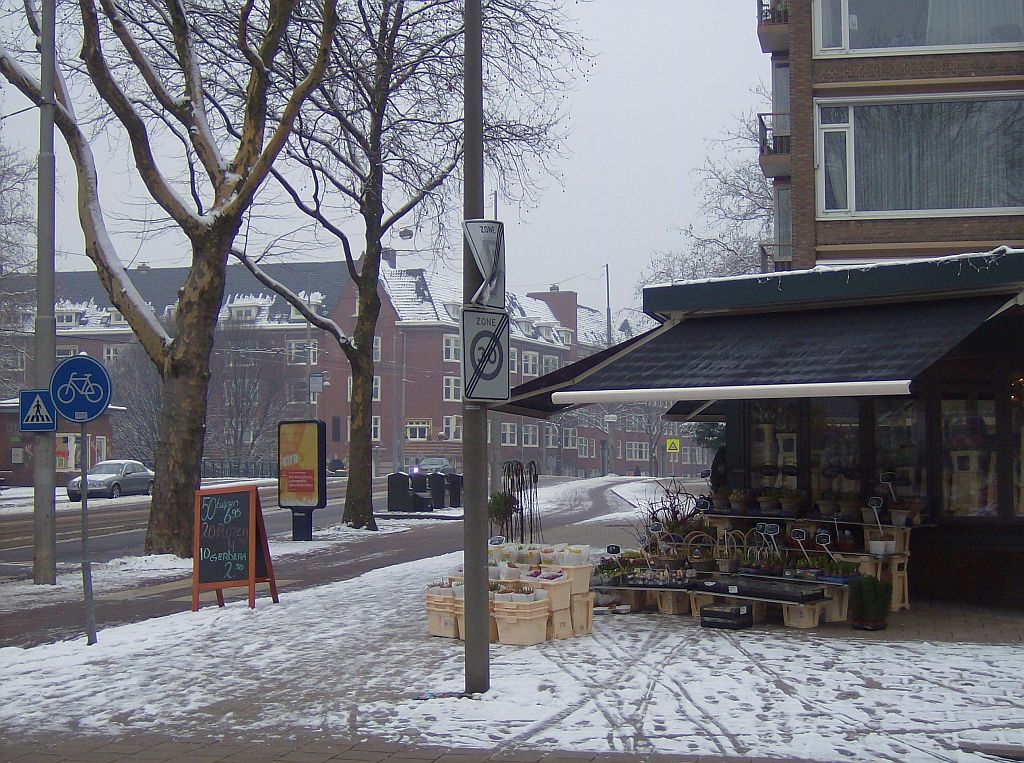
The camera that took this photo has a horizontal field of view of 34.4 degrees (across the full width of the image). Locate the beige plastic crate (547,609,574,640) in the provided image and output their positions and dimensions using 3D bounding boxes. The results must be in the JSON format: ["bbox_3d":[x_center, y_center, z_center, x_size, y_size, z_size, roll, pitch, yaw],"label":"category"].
[{"bbox_3d":[0.309,2.072,14.150,0.310,0.240,0.370,-2,-3,34],"label":"beige plastic crate"}]

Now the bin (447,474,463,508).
[{"bbox_3d":[-1.818,3.471,53.090,0.580,1.170,0.620,-1,-3,3],"label":"bin"}]

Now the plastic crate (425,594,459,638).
[{"bbox_3d":[-0.524,2.034,14.335,0.345,0.350,0.305,-3,-3,40],"label":"plastic crate"}]

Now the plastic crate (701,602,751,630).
[{"bbox_3d":[2.015,2.198,15.436,0.400,0.200,0.270,-2,-3,35],"label":"plastic crate"}]

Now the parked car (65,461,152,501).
[{"bbox_3d":[-15.299,3.750,63.504,1.820,1.460,4.850,-1,-3,12],"label":"parked car"}]

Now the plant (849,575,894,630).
[{"bbox_3d":[3.297,2.028,15.218,0.390,0.500,0.370,-1,-3,11],"label":"plant"}]

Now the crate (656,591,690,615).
[{"bbox_3d":[1.621,2.151,16.283,0.310,0.245,0.300,1,-3,-37],"label":"crate"}]

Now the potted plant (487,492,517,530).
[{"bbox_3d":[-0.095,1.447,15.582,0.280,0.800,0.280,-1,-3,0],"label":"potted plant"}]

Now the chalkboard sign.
[{"bbox_3d":[-2.913,1.777,17.499,0.710,1.250,0.560,-2,-3,22],"label":"chalkboard sign"}]

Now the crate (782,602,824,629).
[{"bbox_3d":[2.717,2.175,15.480,0.280,0.240,0.300,-2,-3,37],"label":"crate"}]

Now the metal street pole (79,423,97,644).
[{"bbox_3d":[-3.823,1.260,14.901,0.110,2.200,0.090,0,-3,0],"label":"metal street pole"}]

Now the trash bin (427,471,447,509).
[{"bbox_3d":[-2.369,3.447,52.493,0.580,1.170,0.620,-1,-3,3],"label":"trash bin"}]

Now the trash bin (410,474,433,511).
[{"bbox_3d":[-2.744,3.369,50.376,0.680,1.160,0.700,-1,-3,0],"label":"trash bin"}]

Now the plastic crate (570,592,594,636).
[{"bbox_3d":[0.494,2.022,14.413,0.310,0.360,0.370,-2,-3,34],"label":"plastic crate"}]

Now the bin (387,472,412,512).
[{"bbox_3d":[-3.409,3.332,50.043,0.700,1.190,0.680,-1,-3,3],"label":"bin"}]

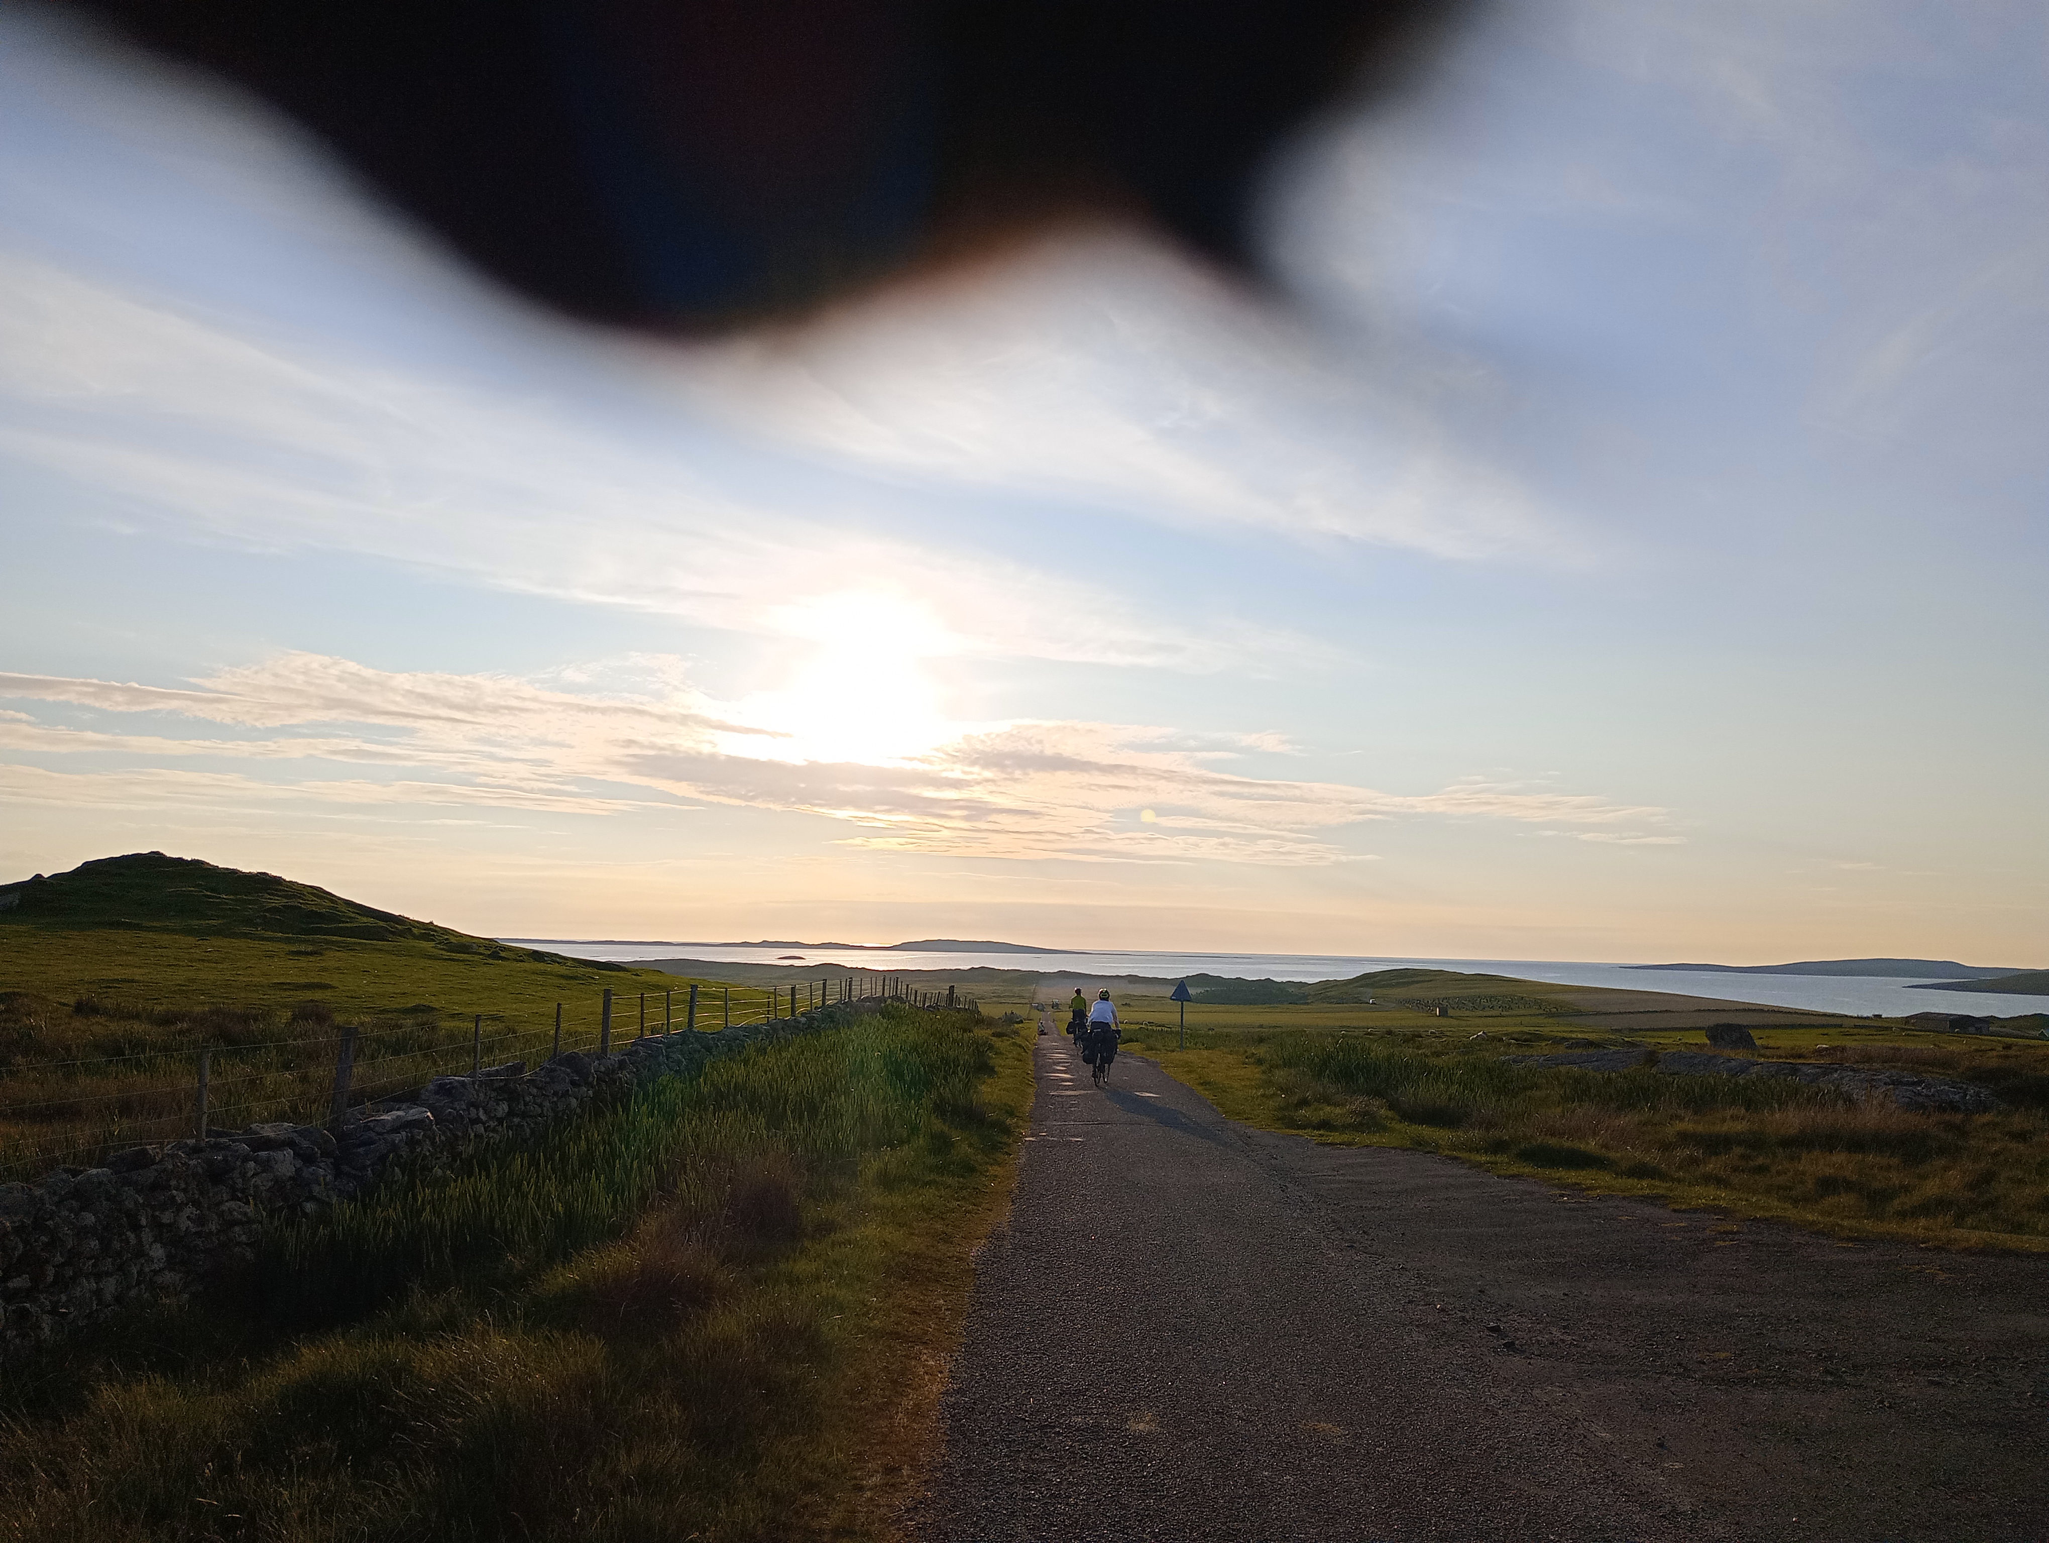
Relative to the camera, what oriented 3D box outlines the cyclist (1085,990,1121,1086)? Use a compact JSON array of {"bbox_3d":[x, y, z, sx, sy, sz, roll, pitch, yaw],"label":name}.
[{"bbox_3d":[1.365,4.646,29.000,0.620,1.710,1.680,1,-6,2],"label":"cyclist"}]

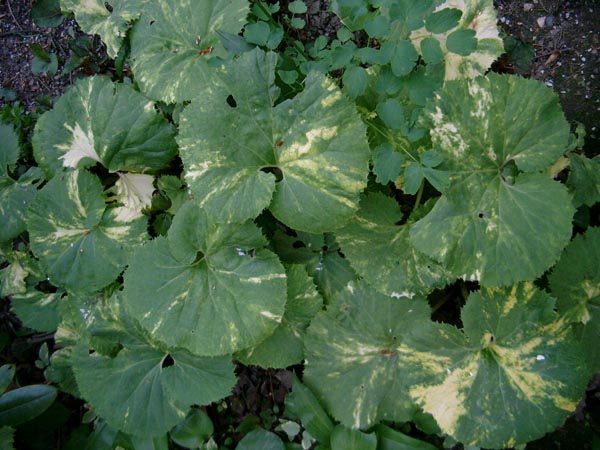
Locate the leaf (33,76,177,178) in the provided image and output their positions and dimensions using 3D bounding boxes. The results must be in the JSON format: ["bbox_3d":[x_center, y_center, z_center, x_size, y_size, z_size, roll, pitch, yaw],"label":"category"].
[{"bbox_3d":[-0.320,-0.160,1.050,0.235,0.060,0.190,5,62,3],"label":"leaf"}]

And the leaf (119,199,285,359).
[{"bbox_3d":[-0.110,0.063,0.740,0.190,0.045,0.185,-37,75,-14],"label":"leaf"}]

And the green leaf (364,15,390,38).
[{"bbox_3d":[0.135,-0.347,1.120,0.045,0.010,0.047,5,63,3],"label":"green leaf"}]

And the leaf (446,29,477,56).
[{"bbox_3d":[0.227,-0.255,0.900,0.044,0.012,0.037,-11,67,-5],"label":"leaf"}]

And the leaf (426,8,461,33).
[{"bbox_3d":[0.246,-0.349,1.100,0.064,0.010,0.042,-26,66,-12],"label":"leaf"}]

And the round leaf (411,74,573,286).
[{"bbox_3d":[0.240,-0.056,0.800,0.205,0.055,0.270,0,74,3],"label":"round leaf"}]

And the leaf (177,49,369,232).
[{"bbox_3d":[-0.041,-0.125,0.950,0.285,0.055,0.285,3,71,1],"label":"leaf"}]

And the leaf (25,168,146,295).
[{"bbox_3d":[-0.272,0.008,0.820,0.152,0.040,0.150,35,70,11],"label":"leaf"}]

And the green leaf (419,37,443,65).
[{"bbox_3d":[0.182,-0.241,0.890,0.030,0.011,0.039,-5,66,-2],"label":"green leaf"}]

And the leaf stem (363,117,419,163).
[{"bbox_3d":[0.150,-0.141,1.060,0.120,0.008,0.008,39,85,15],"label":"leaf stem"}]

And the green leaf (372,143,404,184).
[{"bbox_3d":[0.115,-0.080,0.830,0.041,0.013,0.054,15,67,6],"label":"green leaf"}]

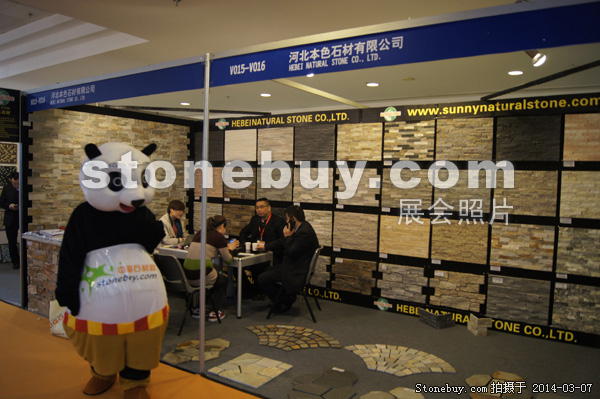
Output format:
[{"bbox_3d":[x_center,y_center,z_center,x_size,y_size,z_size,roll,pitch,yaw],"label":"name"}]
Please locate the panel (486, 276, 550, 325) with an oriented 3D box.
[{"bbox_3d":[2.273,1.037,4.675,0.620,0.458,0.030,3,3,33],"label":"panel"}]

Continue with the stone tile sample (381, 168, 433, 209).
[{"bbox_3d":[1.255,-0.122,5.295,0.612,0.461,0.030,3,3,33],"label":"stone tile sample"}]

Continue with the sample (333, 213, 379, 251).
[{"bbox_3d":[0.704,0.402,5.678,0.615,0.466,0.030,3,3,33],"label":"sample"}]

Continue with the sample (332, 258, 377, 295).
[{"bbox_3d":[0.691,0.978,5.767,0.618,0.407,0.030,3,3,33],"label":"sample"}]

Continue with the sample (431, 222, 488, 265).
[{"bbox_3d":[1.770,0.466,4.976,0.612,0.461,0.030,3,3,33],"label":"sample"}]

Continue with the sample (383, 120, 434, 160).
[{"bbox_3d":[1.296,-0.690,5.345,0.614,0.470,0.030,3,3,33],"label":"sample"}]

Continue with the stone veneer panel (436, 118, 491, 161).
[{"bbox_3d":[1.829,-0.661,5.003,0.601,0.466,0.030,3,3,33],"label":"stone veneer panel"}]

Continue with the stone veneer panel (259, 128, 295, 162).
[{"bbox_3d":[-0.342,-0.771,6.309,0.612,0.461,0.030,3,3,33],"label":"stone veneer panel"}]

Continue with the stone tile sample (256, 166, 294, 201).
[{"bbox_3d":[-0.356,-0.219,6.359,0.603,0.466,0.030,3,3,31],"label":"stone tile sample"}]

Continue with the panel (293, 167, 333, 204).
[{"bbox_3d":[0.186,-0.189,6.030,0.603,0.466,0.030,3,3,31],"label":"panel"}]

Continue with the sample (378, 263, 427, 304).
[{"bbox_3d":[1.226,0.988,5.351,0.630,0.427,0.030,3,3,33],"label":"sample"}]

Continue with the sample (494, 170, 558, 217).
[{"bbox_3d":[2.351,-0.072,4.716,0.603,0.466,0.030,3,3,31],"label":"sample"}]

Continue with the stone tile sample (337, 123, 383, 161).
[{"bbox_3d":[0.737,-0.722,5.633,0.615,0.463,0.030,3,3,33],"label":"stone tile sample"}]

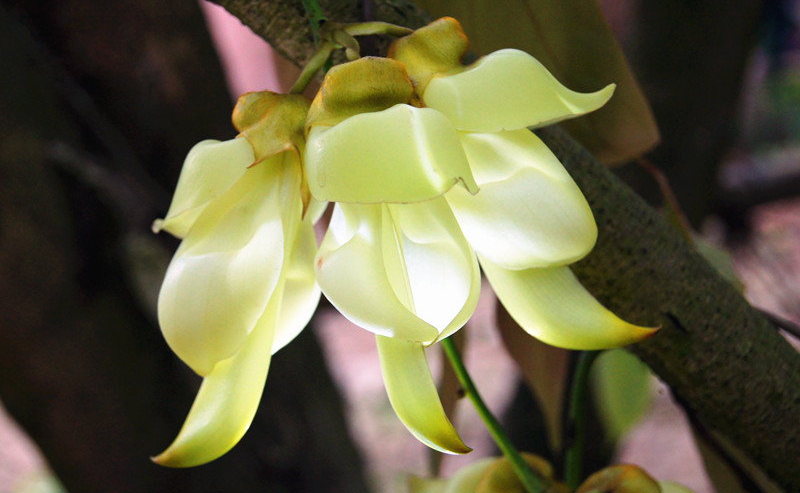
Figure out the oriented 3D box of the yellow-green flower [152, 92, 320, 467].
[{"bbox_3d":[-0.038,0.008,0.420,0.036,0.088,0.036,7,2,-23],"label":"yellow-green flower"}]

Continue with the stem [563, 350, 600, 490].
[{"bbox_3d":[0.049,0.046,0.487,0.006,0.040,0.005,10,-35,0],"label":"stem"}]

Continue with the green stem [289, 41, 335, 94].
[{"bbox_3d":[-0.021,-0.042,0.430,0.003,0.016,0.003,35,-28,0],"label":"green stem"}]

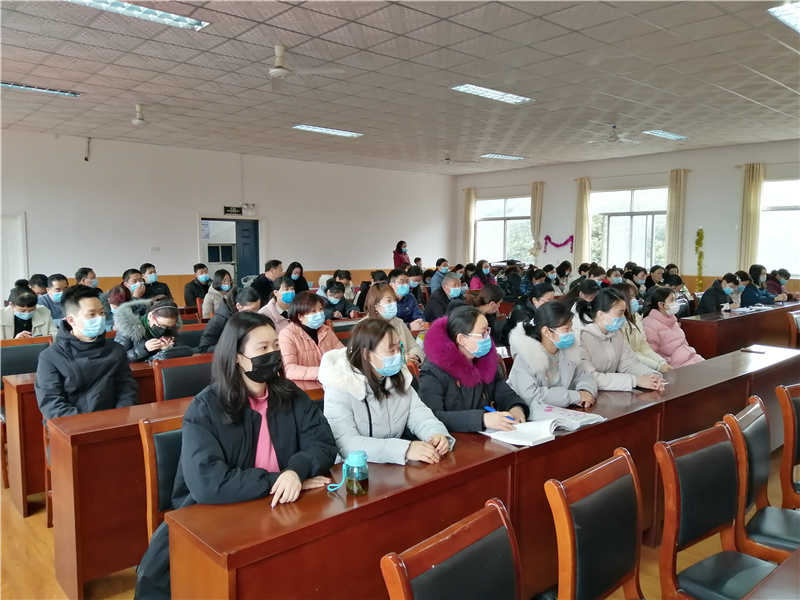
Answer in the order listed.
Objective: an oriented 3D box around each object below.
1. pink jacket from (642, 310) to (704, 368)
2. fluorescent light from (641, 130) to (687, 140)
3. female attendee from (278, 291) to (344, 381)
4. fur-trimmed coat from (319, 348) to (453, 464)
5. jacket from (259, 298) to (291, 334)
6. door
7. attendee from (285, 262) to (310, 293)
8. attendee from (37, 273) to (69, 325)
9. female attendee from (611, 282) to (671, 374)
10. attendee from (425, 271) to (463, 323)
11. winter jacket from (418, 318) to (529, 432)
[{"bbox_3d":[1.877,0.400,4.278,0.550,0.680,0.480,5,8,41],"label":"pink jacket"},{"bbox_3d":[4.420,-2.702,9.906,1.200,0.090,0.290,-5,8,-41],"label":"fluorescent light"},{"bbox_3d":[-0.500,0.579,3.787,0.520,1.255,0.750,-5,8,-44],"label":"female attendee"},{"bbox_3d":[-0.072,0.590,2.603,0.560,0.670,0.540,6,8,43],"label":"fur-trimmed coat"},{"bbox_3d":[-1.018,0.308,5.034,0.480,0.630,0.460,-5,7,-42],"label":"jacket"},{"bbox_3d":[-3.339,-0.734,13.137,0.600,1.987,0.060,-5,8,-41],"label":"door"},{"bbox_3d":[-1.420,0.154,8.326,0.460,1.280,0.620,-4,6,-37],"label":"attendee"},{"bbox_3d":[-2.912,0.435,5.076,0.740,1.290,0.530,5,8,42],"label":"attendee"},{"bbox_3d":[1.607,0.559,3.982,0.480,1.270,0.700,-5,7,-42],"label":"female attendee"},{"bbox_3d":[0.437,0.353,6.174,0.520,1.280,0.680,-5,7,-42],"label":"attendee"},{"bbox_3d":[0.346,0.479,2.916,0.560,0.750,0.550,5,8,41],"label":"winter jacket"}]

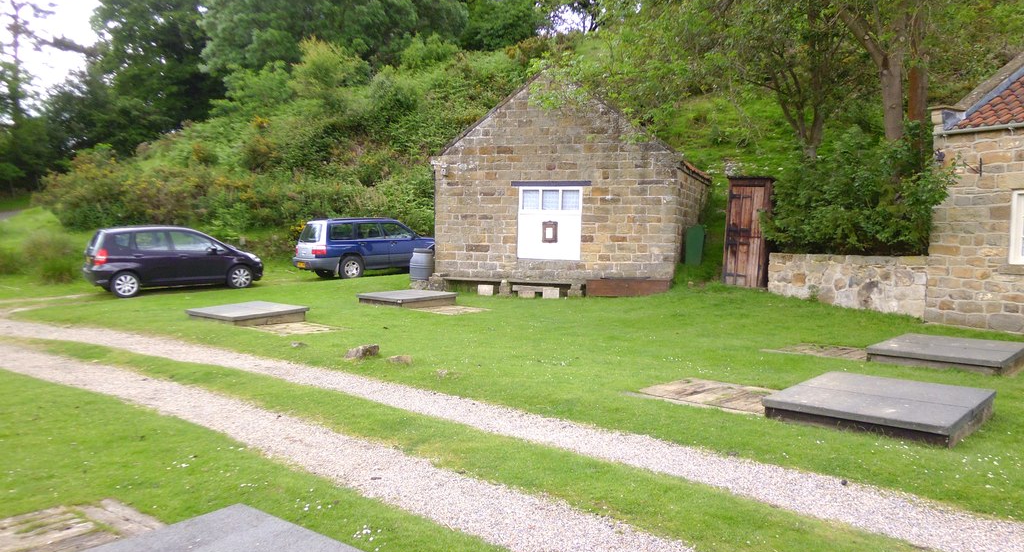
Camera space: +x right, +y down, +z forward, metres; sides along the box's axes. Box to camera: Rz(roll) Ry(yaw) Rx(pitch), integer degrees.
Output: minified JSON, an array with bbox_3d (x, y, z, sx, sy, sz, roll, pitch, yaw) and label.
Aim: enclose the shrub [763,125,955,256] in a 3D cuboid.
[{"bbox_3d":[6.314,-1.353,14.113,2.900,2.500,2.200,4,5,37],"label":"shrub"}]

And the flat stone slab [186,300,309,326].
[{"bbox_3d":[-4.588,0.643,13.363,1.440,0.150,1.500,5,7,38],"label":"flat stone slab"}]

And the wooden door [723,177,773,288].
[{"bbox_3d":[4.838,-0.883,15.800,0.900,2.250,0.120,2,4,23],"label":"wooden door"}]

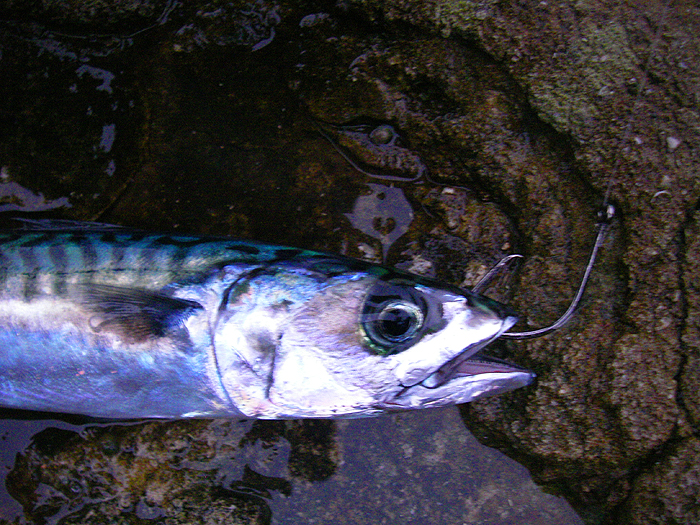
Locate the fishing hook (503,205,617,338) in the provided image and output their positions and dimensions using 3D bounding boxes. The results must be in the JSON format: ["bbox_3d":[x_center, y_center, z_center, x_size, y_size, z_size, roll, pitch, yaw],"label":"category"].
[{"bbox_3d":[0.053,0.002,0.220,0.030,0.007,0.052,30,90,12],"label":"fishing hook"}]

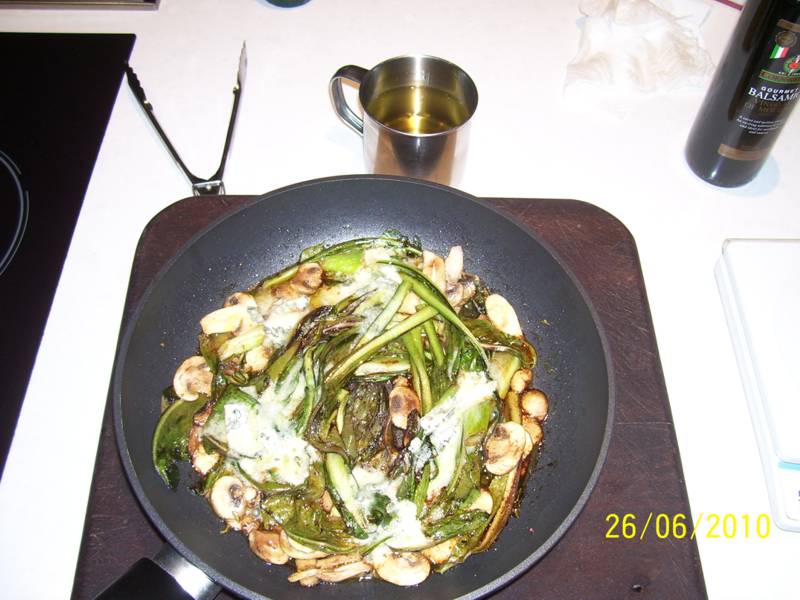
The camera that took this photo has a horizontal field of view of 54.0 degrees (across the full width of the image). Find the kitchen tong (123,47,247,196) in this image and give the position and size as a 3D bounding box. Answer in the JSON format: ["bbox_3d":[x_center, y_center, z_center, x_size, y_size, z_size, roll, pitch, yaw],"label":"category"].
[{"bbox_3d":[-0.175,-0.146,0.660,0.111,0.026,0.195,-9,58,-6],"label":"kitchen tong"}]

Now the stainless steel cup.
[{"bbox_3d":[0.002,-0.136,0.621,0.115,0.082,0.086,23,60,14],"label":"stainless steel cup"}]

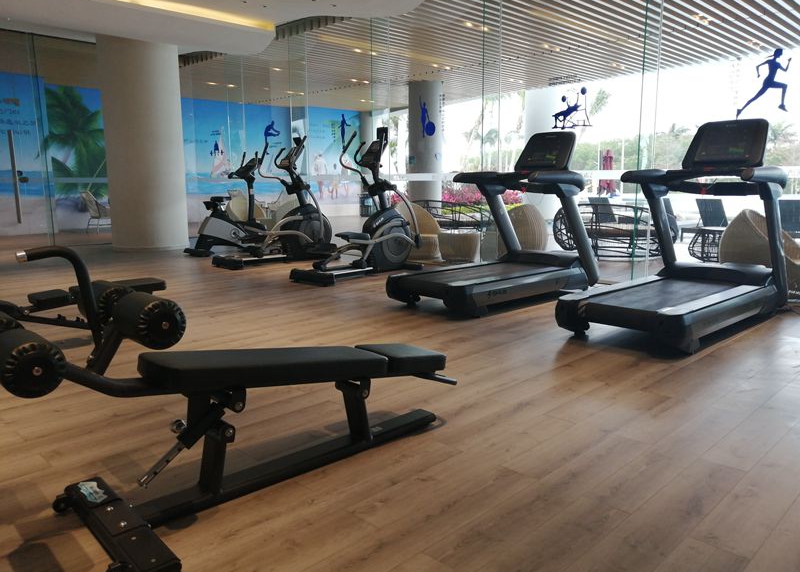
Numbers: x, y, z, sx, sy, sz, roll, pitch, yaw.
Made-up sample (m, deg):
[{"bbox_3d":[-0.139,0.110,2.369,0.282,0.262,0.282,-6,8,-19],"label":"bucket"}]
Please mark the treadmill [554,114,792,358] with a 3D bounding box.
[{"bbox_3d":[2.126,-0.460,4.579,2.068,1.530,0.940,-9,13,-44],"label":"treadmill"}]

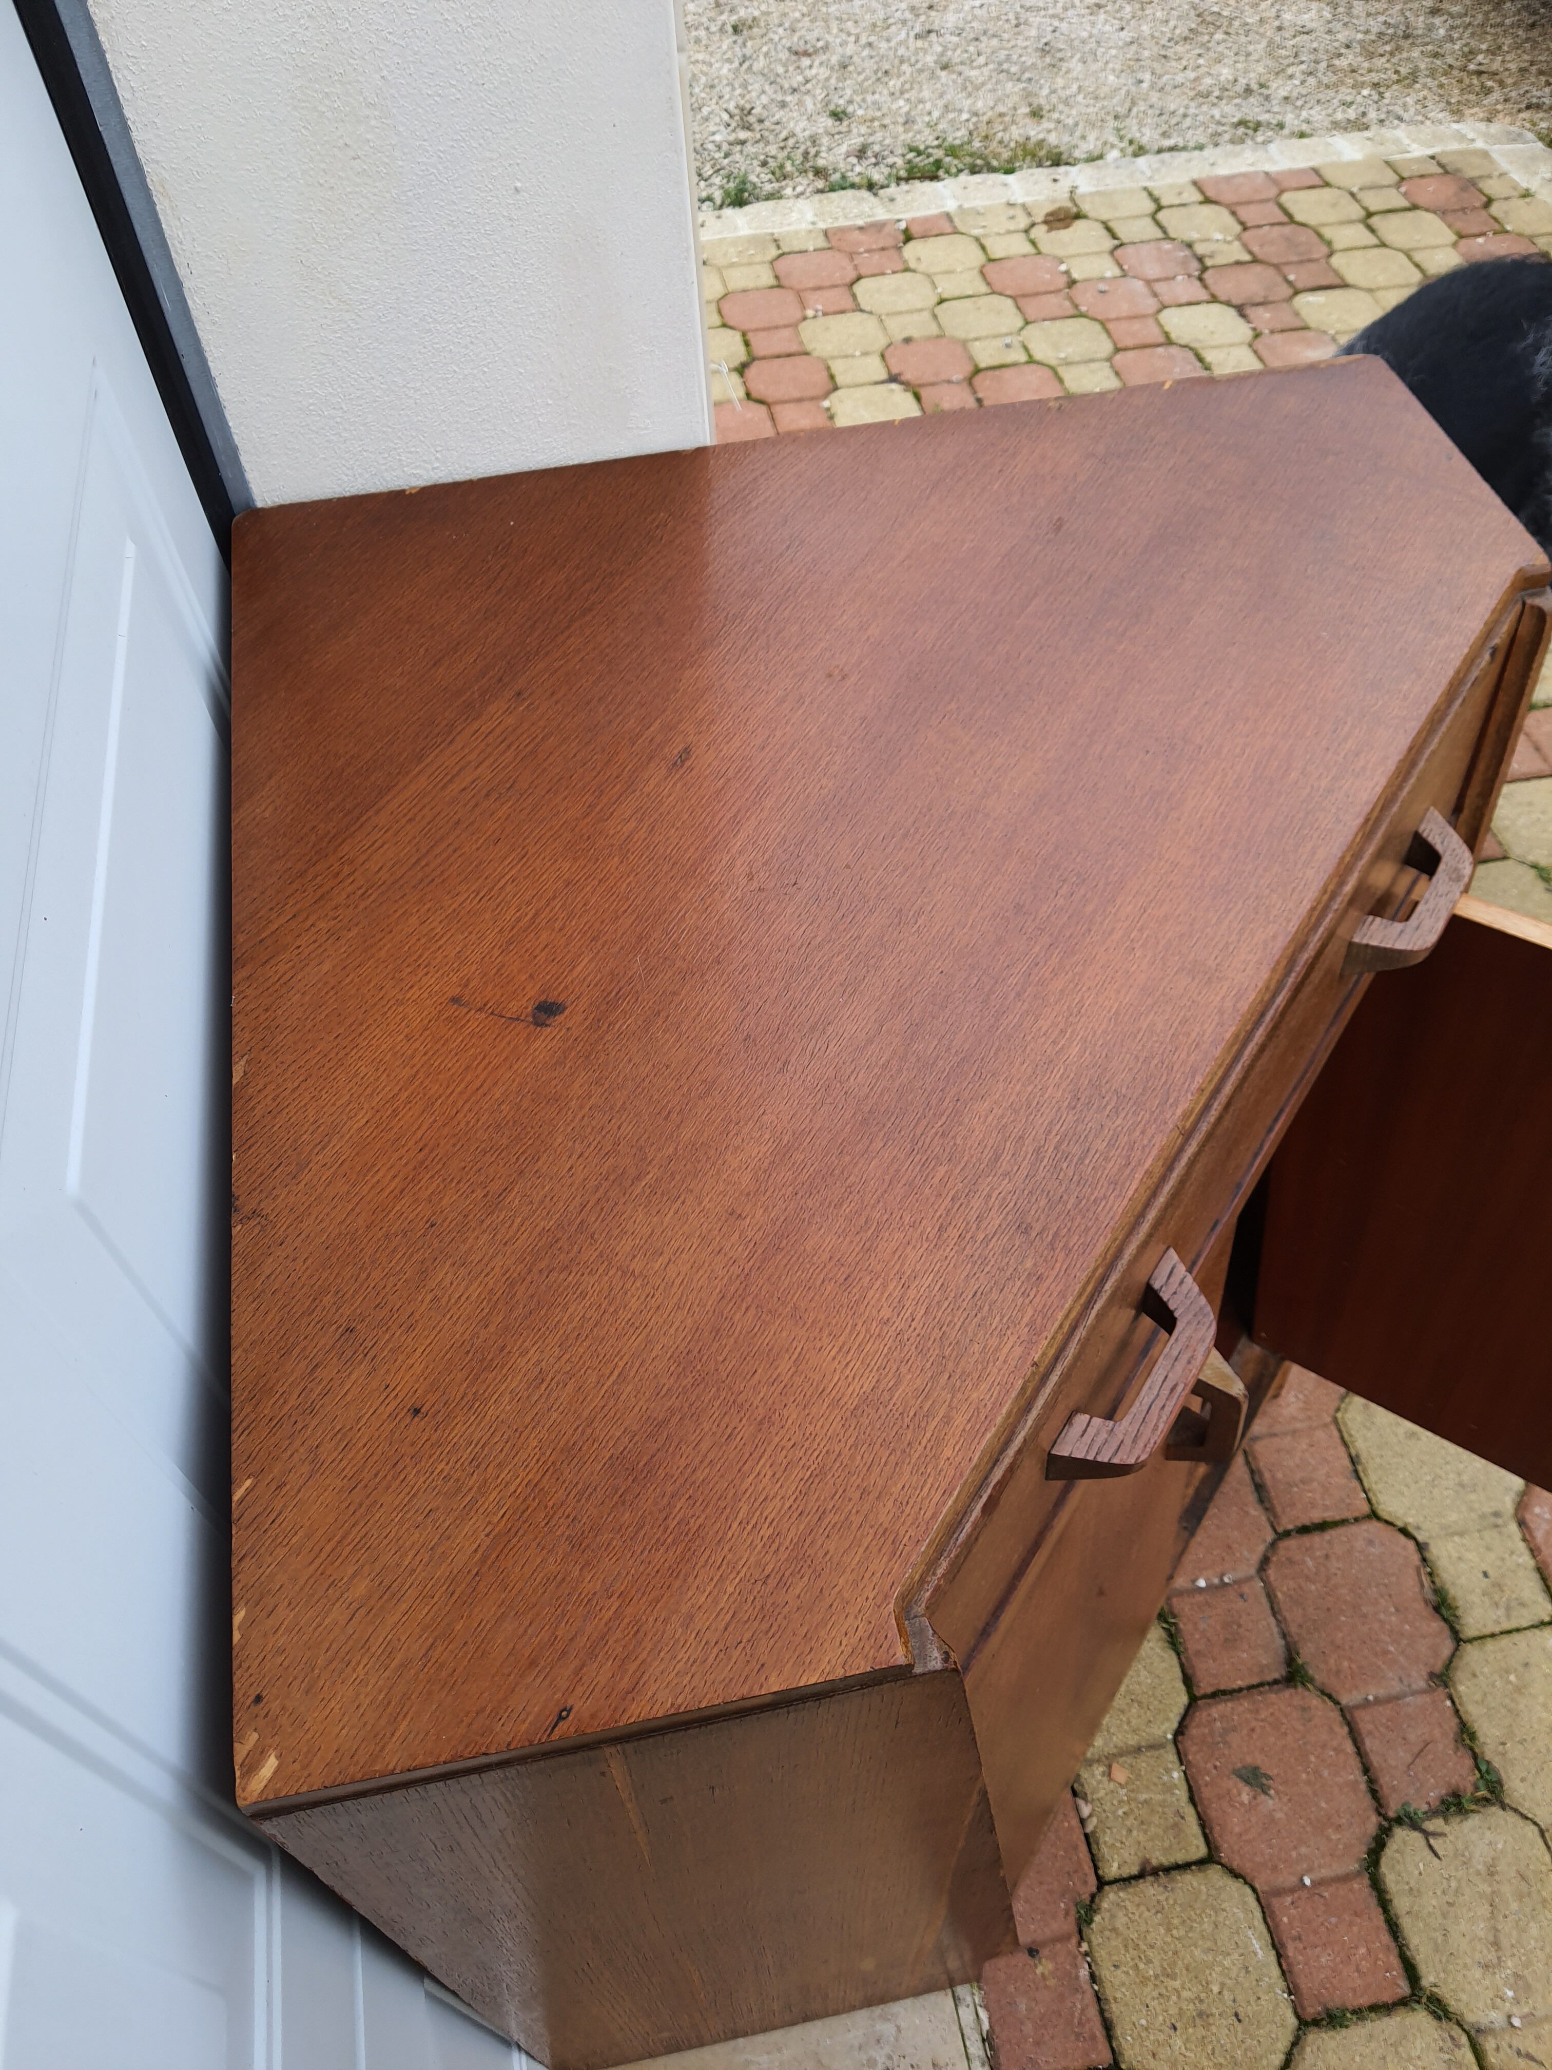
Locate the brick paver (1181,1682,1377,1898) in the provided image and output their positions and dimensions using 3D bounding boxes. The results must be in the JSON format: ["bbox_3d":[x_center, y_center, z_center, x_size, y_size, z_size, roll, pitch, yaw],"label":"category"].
[{"bbox_3d":[0.392,0.597,1.231,0.135,0.055,0.135,-10,53,-5],"label":"brick paver"}]

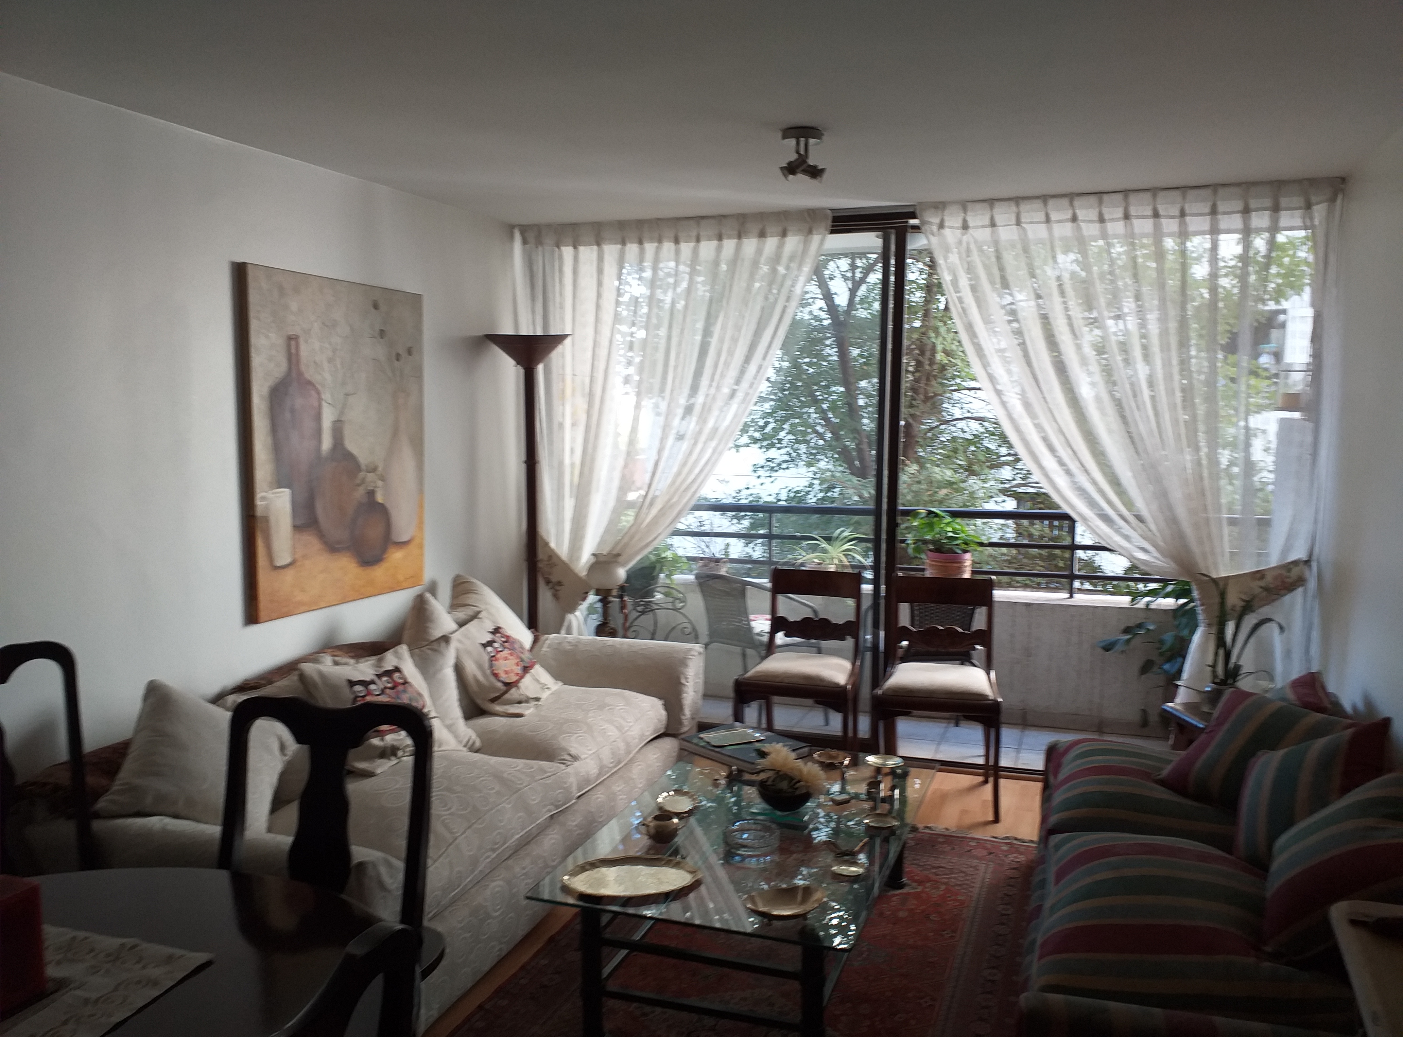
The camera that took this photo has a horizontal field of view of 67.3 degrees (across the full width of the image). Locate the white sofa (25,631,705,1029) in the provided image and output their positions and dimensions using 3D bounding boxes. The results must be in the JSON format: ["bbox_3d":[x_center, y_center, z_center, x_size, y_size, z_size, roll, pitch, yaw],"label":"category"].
[{"bbox_3d":[-0.864,0.812,3.478,1.070,0.690,2.350,2,6,19],"label":"white sofa"}]

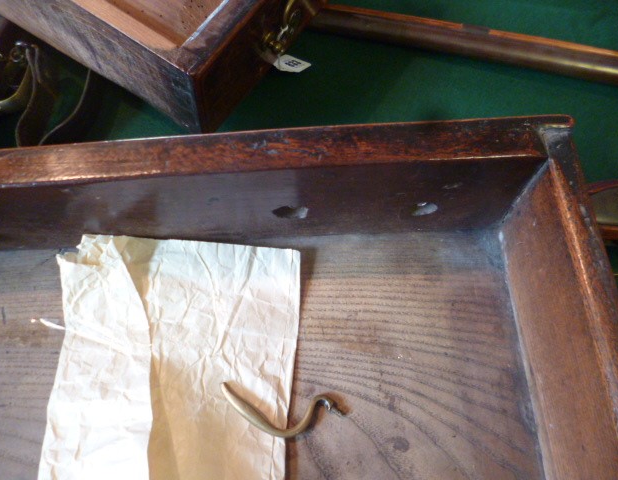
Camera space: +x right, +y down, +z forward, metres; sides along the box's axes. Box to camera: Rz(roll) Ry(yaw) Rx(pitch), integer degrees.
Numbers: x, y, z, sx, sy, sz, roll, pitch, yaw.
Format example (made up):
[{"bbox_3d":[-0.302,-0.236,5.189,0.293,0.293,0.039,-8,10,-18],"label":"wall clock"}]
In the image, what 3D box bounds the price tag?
[{"bbox_3d":[-0.013,-0.140,0.353,0.026,0.002,0.016,21,62,12],"label":"price tag"}]

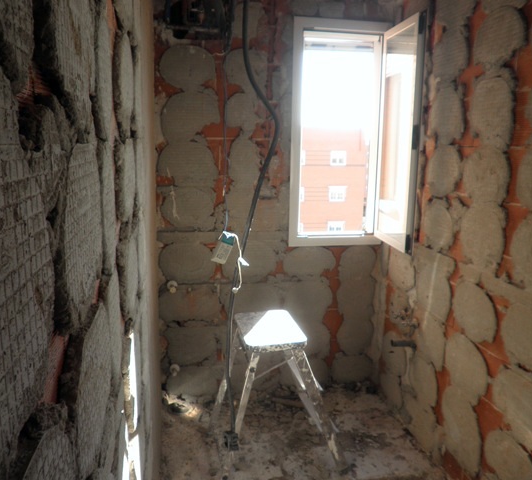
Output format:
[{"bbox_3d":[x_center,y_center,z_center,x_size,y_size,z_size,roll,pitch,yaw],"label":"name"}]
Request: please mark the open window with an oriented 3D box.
[{"bbox_3d":[0.459,-0.539,2.516,0.566,1.245,0.490,-2,11,-10],"label":"open window"}]

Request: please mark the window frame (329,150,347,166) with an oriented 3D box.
[{"bbox_3d":[5.565,-6.291,37.105,1.360,1.200,0.150,-2,11,-10],"label":"window frame"}]

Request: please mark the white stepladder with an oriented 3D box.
[{"bbox_3d":[0.041,0.714,2.368,0.565,0.625,0.465,-2,11,-11],"label":"white stepladder"}]

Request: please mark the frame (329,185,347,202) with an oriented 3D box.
[{"bbox_3d":[5.615,-3.610,37.644,1.400,1.250,0.150,-2,11,-10],"label":"frame"}]

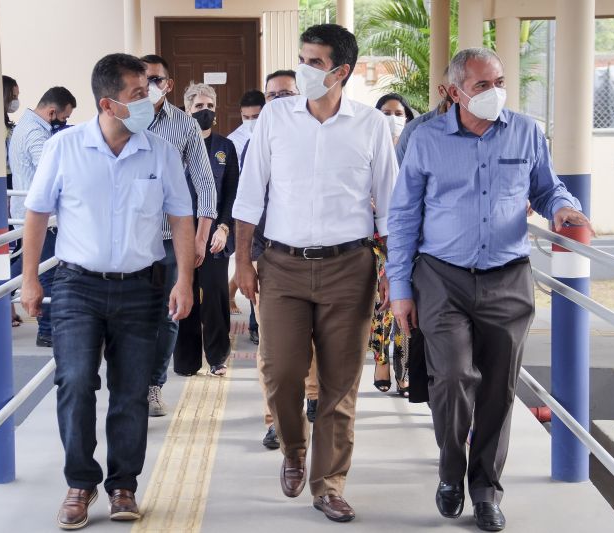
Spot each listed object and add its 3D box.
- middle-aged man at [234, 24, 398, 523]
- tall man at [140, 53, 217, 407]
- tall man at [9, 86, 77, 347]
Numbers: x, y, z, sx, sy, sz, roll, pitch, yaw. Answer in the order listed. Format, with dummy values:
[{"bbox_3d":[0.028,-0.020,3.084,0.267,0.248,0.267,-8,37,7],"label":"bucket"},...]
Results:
[{"bbox_3d":[0.032,0.004,6.247,0.600,1.798,0.520,0,9,2],"label":"middle-aged man"},{"bbox_3d":[-0.734,-0.156,8.287,0.540,1.793,0.480,1,9,9],"label":"tall man"},{"bbox_3d":[-1.653,-0.316,10.493,0.430,1.616,0.480,-1,9,-3],"label":"tall man"}]

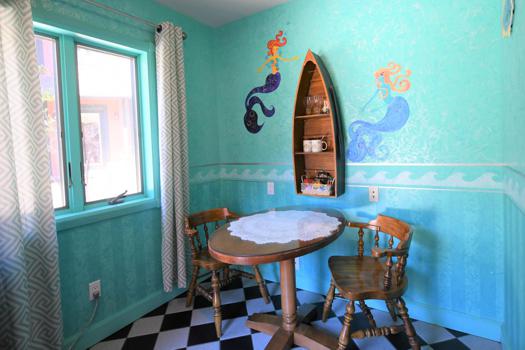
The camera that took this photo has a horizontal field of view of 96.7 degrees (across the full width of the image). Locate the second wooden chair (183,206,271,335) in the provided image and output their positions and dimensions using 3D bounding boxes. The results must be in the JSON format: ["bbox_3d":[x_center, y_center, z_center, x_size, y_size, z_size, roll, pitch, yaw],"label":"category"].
[{"bbox_3d":[-0.316,0.720,1.934,0.530,0.760,0.540,1,5,42],"label":"second wooden chair"}]

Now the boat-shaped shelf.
[{"bbox_3d":[0.434,-0.403,1.860,0.360,1.130,0.185,0,5,30],"label":"boat-shaped shelf"}]

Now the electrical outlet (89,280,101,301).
[{"bbox_3d":[-1.156,0.797,1.610,0.012,0.115,0.071,1,5,36],"label":"electrical outlet"}]

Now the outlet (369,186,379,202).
[{"bbox_3d":[0.845,0.146,1.765,0.071,0.115,0.010,0,5,30],"label":"outlet"}]

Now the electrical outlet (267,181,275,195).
[{"bbox_3d":[0.079,0.128,2.180,0.071,0.115,0.010,0,5,30],"label":"electrical outlet"}]

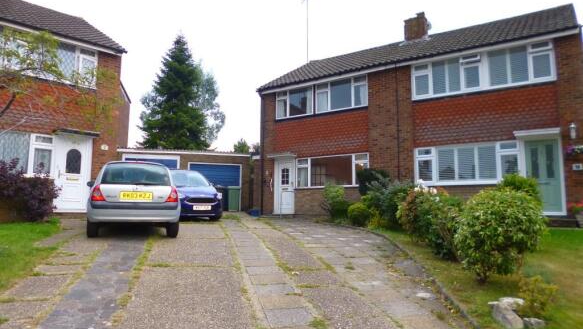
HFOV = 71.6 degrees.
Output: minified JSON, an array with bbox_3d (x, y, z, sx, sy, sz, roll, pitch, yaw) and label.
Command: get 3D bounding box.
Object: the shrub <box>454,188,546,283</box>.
[{"bbox_3d":[2.586,0.875,4.935,1.116,1.163,1.082,-3,-7,27],"label":"shrub"}]

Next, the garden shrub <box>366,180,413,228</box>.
[{"bbox_3d":[2.013,0.818,8.245,0.926,0.986,0.880,-2,-7,14],"label":"garden shrub"}]

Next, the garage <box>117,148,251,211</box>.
[{"bbox_3d":[-5.142,0.989,19.040,5.450,2.480,5.200,2,-7,-17],"label":"garage"}]

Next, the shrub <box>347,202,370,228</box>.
[{"bbox_3d":[1.492,1.112,8.970,0.524,0.535,0.524,-1,-7,9],"label":"shrub"}]

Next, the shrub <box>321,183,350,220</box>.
[{"bbox_3d":[1.220,1.022,11.141,0.815,1.053,0.774,-1,-6,6],"label":"shrub"}]

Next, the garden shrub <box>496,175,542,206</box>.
[{"bbox_3d":[4.382,0.690,7.744,0.849,1.000,0.849,-4,-7,29],"label":"garden shrub"}]

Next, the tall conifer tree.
[{"bbox_3d":[-7.966,-3.055,28.290,5.741,12.630,5.741,2,-7,-16],"label":"tall conifer tree"}]

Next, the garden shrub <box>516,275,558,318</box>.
[{"bbox_3d":[2.526,1.354,4.125,0.423,0.452,0.410,-4,-7,31],"label":"garden shrub"}]

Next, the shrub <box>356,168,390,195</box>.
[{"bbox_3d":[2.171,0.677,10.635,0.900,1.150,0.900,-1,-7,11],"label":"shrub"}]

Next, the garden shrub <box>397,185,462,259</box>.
[{"bbox_3d":[2.100,0.864,6.087,0.984,1.126,0.984,-2,-7,19],"label":"garden shrub"}]

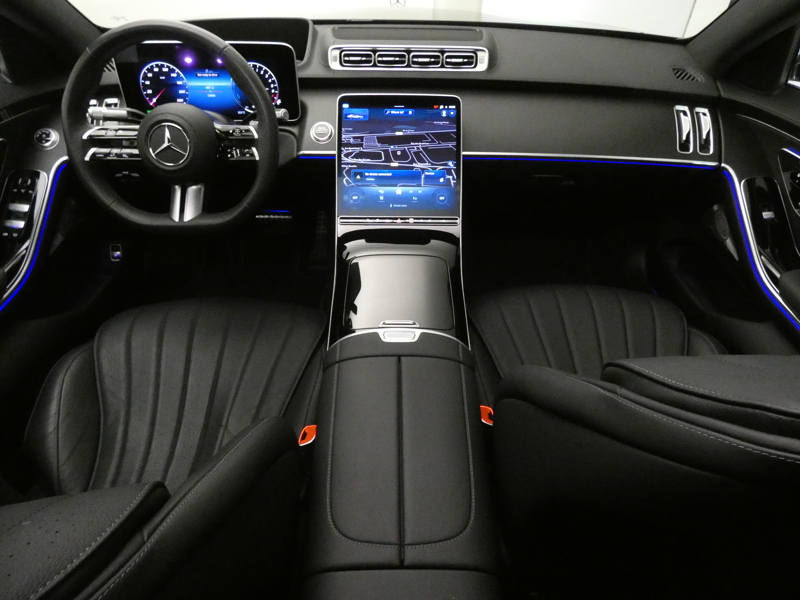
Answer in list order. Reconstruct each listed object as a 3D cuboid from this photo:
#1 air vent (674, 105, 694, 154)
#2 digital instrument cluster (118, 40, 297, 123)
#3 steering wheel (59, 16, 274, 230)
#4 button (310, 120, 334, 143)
[{"bbox_3d":[0.639,-0.380,1.050,0.037,0.104,0.030,0,-4,7],"label":"air vent"},{"bbox_3d":[-0.393,-0.453,0.962,0.370,0.148,0.035,1,17,0],"label":"digital instrument cluster"},{"bbox_3d":[-0.395,-0.298,0.816,0.370,0.340,0.090,1,13,0],"label":"steering wheel"},{"bbox_3d":[-0.173,-0.373,1.030,0.053,0.053,0.020,1,-7,0],"label":"button"}]

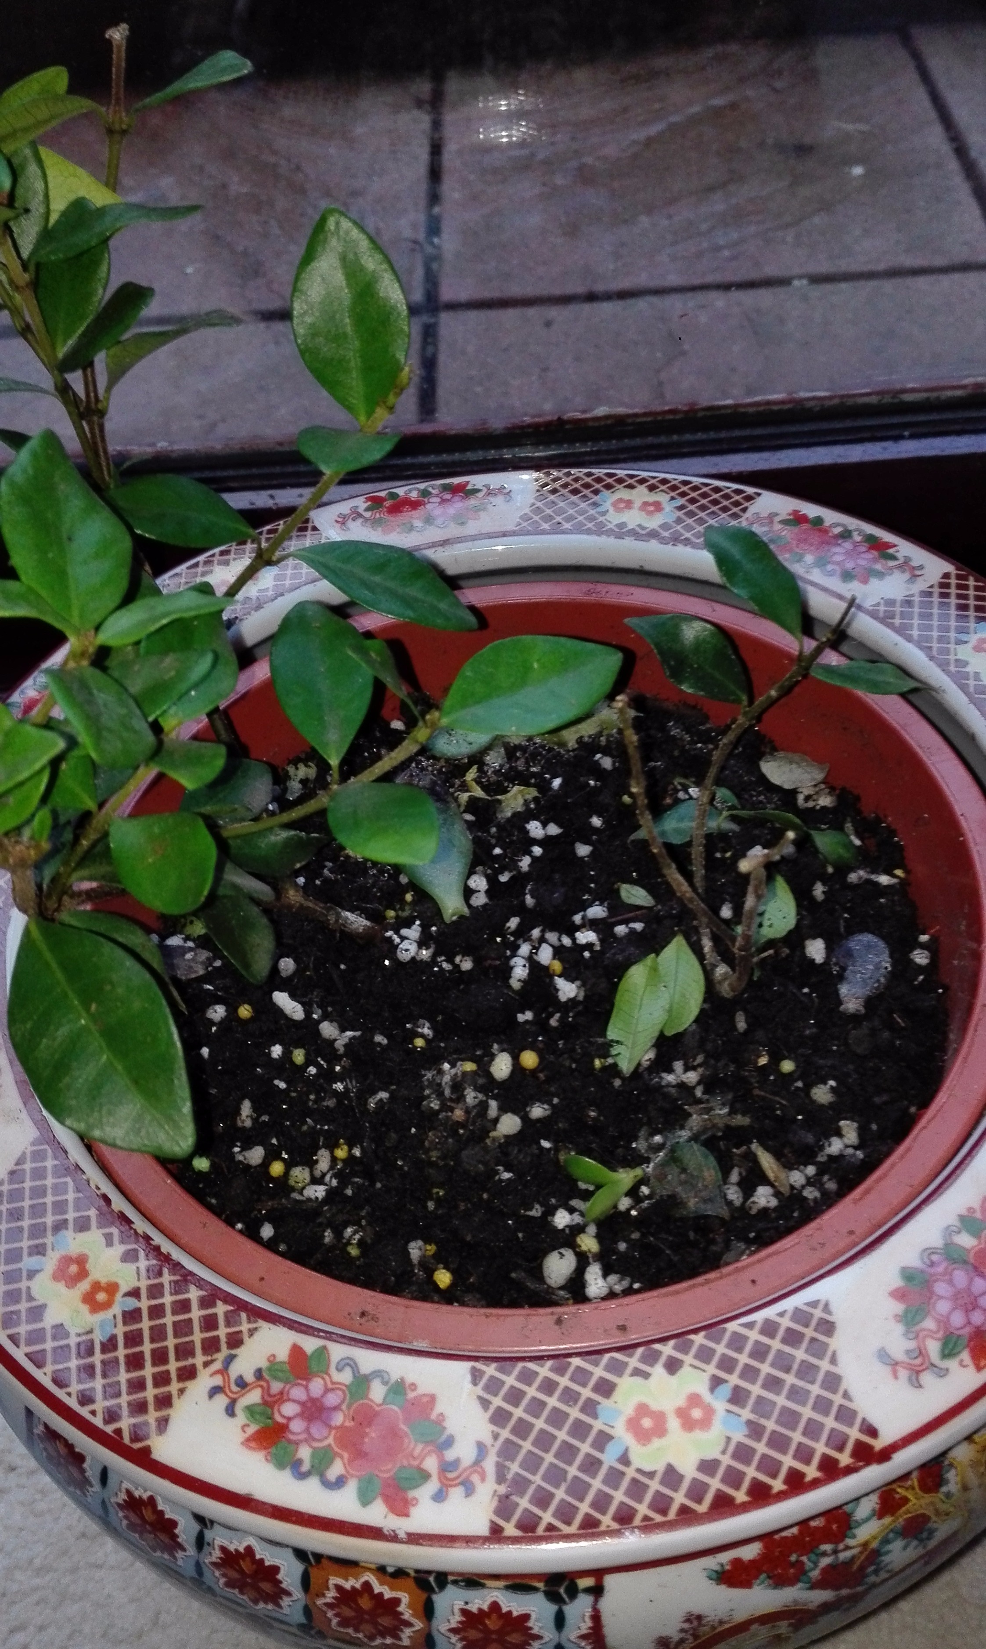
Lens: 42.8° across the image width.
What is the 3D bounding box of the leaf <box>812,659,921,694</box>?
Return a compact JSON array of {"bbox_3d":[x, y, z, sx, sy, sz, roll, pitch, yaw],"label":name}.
[{"bbox_3d":[0.092,-0.035,0.309,0.030,0.006,0.013,7,48,-13],"label":"leaf"}]

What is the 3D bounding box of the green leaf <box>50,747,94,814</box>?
[{"bbox_3d":[-0.098,-0.012,0.295,0.013,0.007,0.021,-14,72,-14],"label":"green leaf"}]

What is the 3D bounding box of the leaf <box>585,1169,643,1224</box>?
[{"bbox_3d":[0.024,0.074,0.251,0.006,0.004,0.015,25,59,23],"label":"leaf"}]

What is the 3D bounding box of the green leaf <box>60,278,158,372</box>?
[{"bbox_3d":[-0.080,-0.102,0.260,0.029,0.007,0.013,-27,55,25],"label":"green leaf"}]

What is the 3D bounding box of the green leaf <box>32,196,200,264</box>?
[{"bbox_3d":[-0.084,-0.133,0.280,0.039,0.009,0.016,-16,49,-8],"label":"green leaf"}]

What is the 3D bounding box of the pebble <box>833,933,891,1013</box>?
[{"bbox_3d":[0.085,0.033,0.286,0.013,0.009,0.018,-1,48,6],"label":"pebble"}]

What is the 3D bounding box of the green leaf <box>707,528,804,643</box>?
[{"bbox_3d":[0.076,-0.070,0.362,0.019,0.009,0.039,-37,83,-31],"label":"green leaf"}]

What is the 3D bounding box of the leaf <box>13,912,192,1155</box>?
[{"bbox_3d":[-0.081,0.043,0.260,0.031,0.009,0.063,-33,69,-21],"label":"leaf"}]

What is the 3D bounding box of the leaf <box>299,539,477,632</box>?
[{"bbox_3d":[-0.027,-0.060,0.321,0.052,0.007,0.021,24,55,11],"label":"leaf"}]

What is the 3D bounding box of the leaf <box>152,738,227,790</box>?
[{"bbox_3d":[-0.073,-0.015,0.305,0.020,0.008,0.016,9,37,6],"label":"leaf"}]

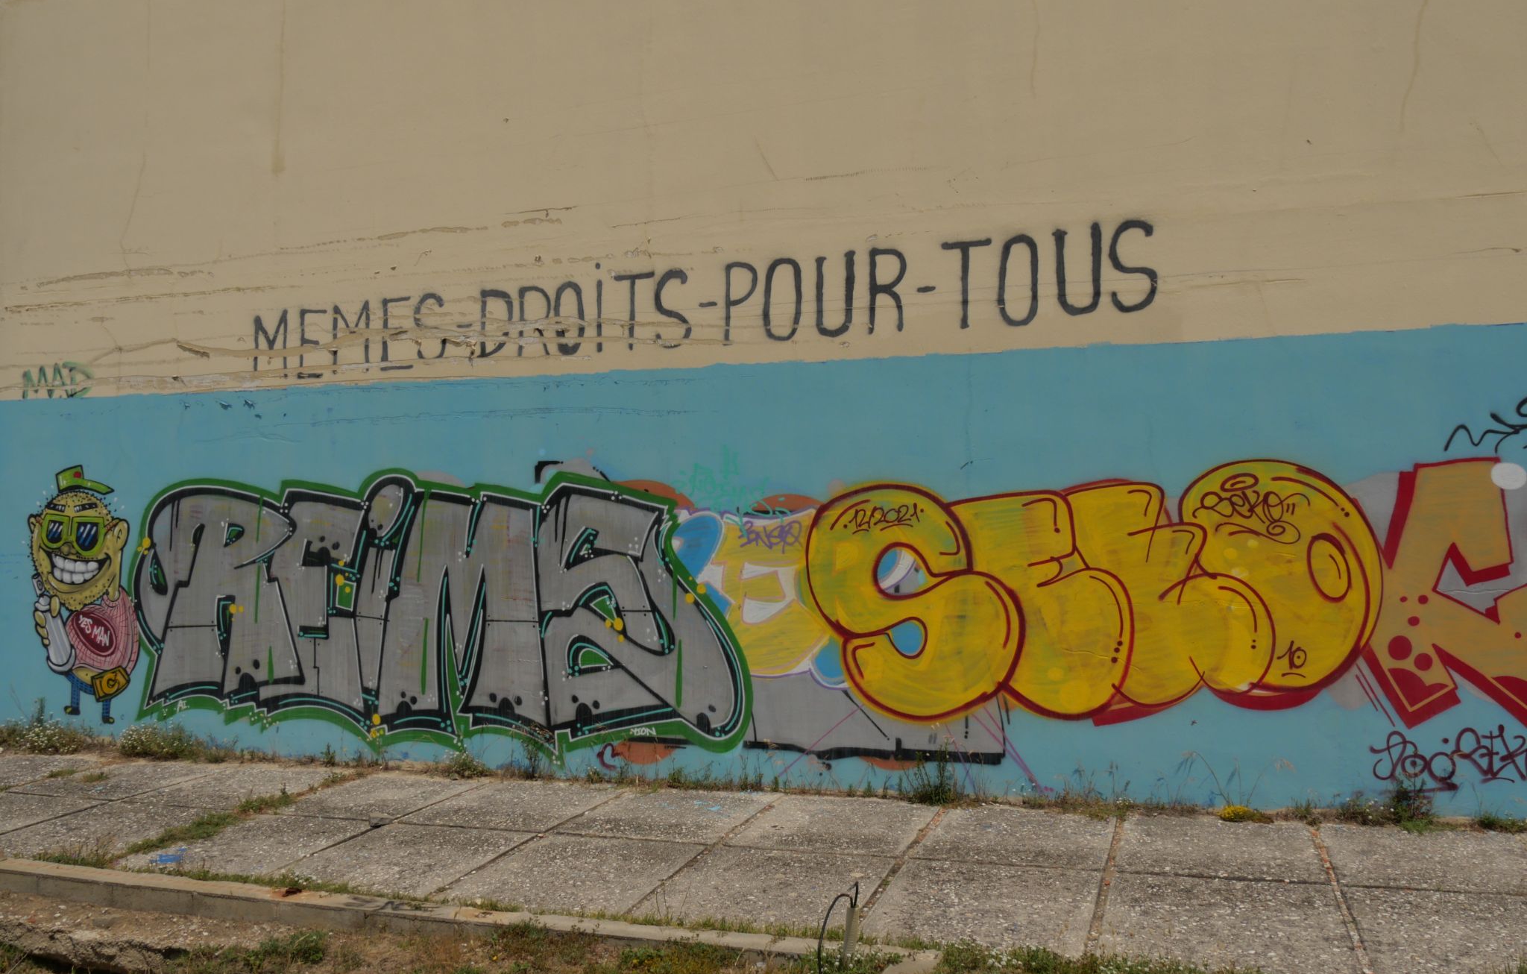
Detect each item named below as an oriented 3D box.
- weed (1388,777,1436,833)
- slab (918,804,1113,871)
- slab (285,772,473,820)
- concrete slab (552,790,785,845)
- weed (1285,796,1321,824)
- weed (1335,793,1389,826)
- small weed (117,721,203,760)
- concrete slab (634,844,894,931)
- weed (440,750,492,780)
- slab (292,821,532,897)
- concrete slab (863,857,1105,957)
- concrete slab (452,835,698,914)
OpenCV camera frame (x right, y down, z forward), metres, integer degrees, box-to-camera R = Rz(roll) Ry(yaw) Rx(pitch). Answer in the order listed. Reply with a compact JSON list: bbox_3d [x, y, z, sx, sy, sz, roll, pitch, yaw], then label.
[{"bbox_3d":[3.254,1.596,6.246,0.217,0.256,0.220,-1,-2,18],"label":"weed"},{"bbox_3d":[1.285,1.784,6.157,0.874,0.080,1.056,-1,-2,18],"label":"slab"},{"bbox_3d":[-2.371,1.936,7.591,0.882,0.080,1.043,-2,-1,19],"label":"slab"},{"bbox_3d":[-0.540,1.884,6.954,0.925,0.080,1.027,-2,-1,19],"label":"concrete slab"},{"bbox_3d":[2.794,1.669,6.423,0.173,0.131,0.150,-1,-2,18],"label":"weed"},{"bbox_3d":[3.090,1.659,6.409,0.251,0.143,0.200,-1,-2,18],"label":"weed"},{"bbox_3d":[-4.076,1.748,8.570,0.536,0.232,0.280,-1,-2,18],"label":"small weed"},{"bbox_3d":[0.057,1.853,5.627,0.925,0.080,1.093,-2,-1,19],"label":"concrete slab"},{"bbox_3d":[-1.947,1.819,8.095,0.286,0.150,0.170,-1,-2,19],"label":"weed"},{"bbox_3d":[-1.779,1.905,6.257,0.892,0.080,0.998,-2,-1,19],"label":"slab"},{"bbox_3d":[0.934,1.761,5.119,0.871,0.080,1.110,-1,-2,18],"label":"concrete slab"},{"bbox_3d":[-0.837,1.794,5.660,0.889,0.080,1.081,-1,-2,18],"label":"concrete slab"}]

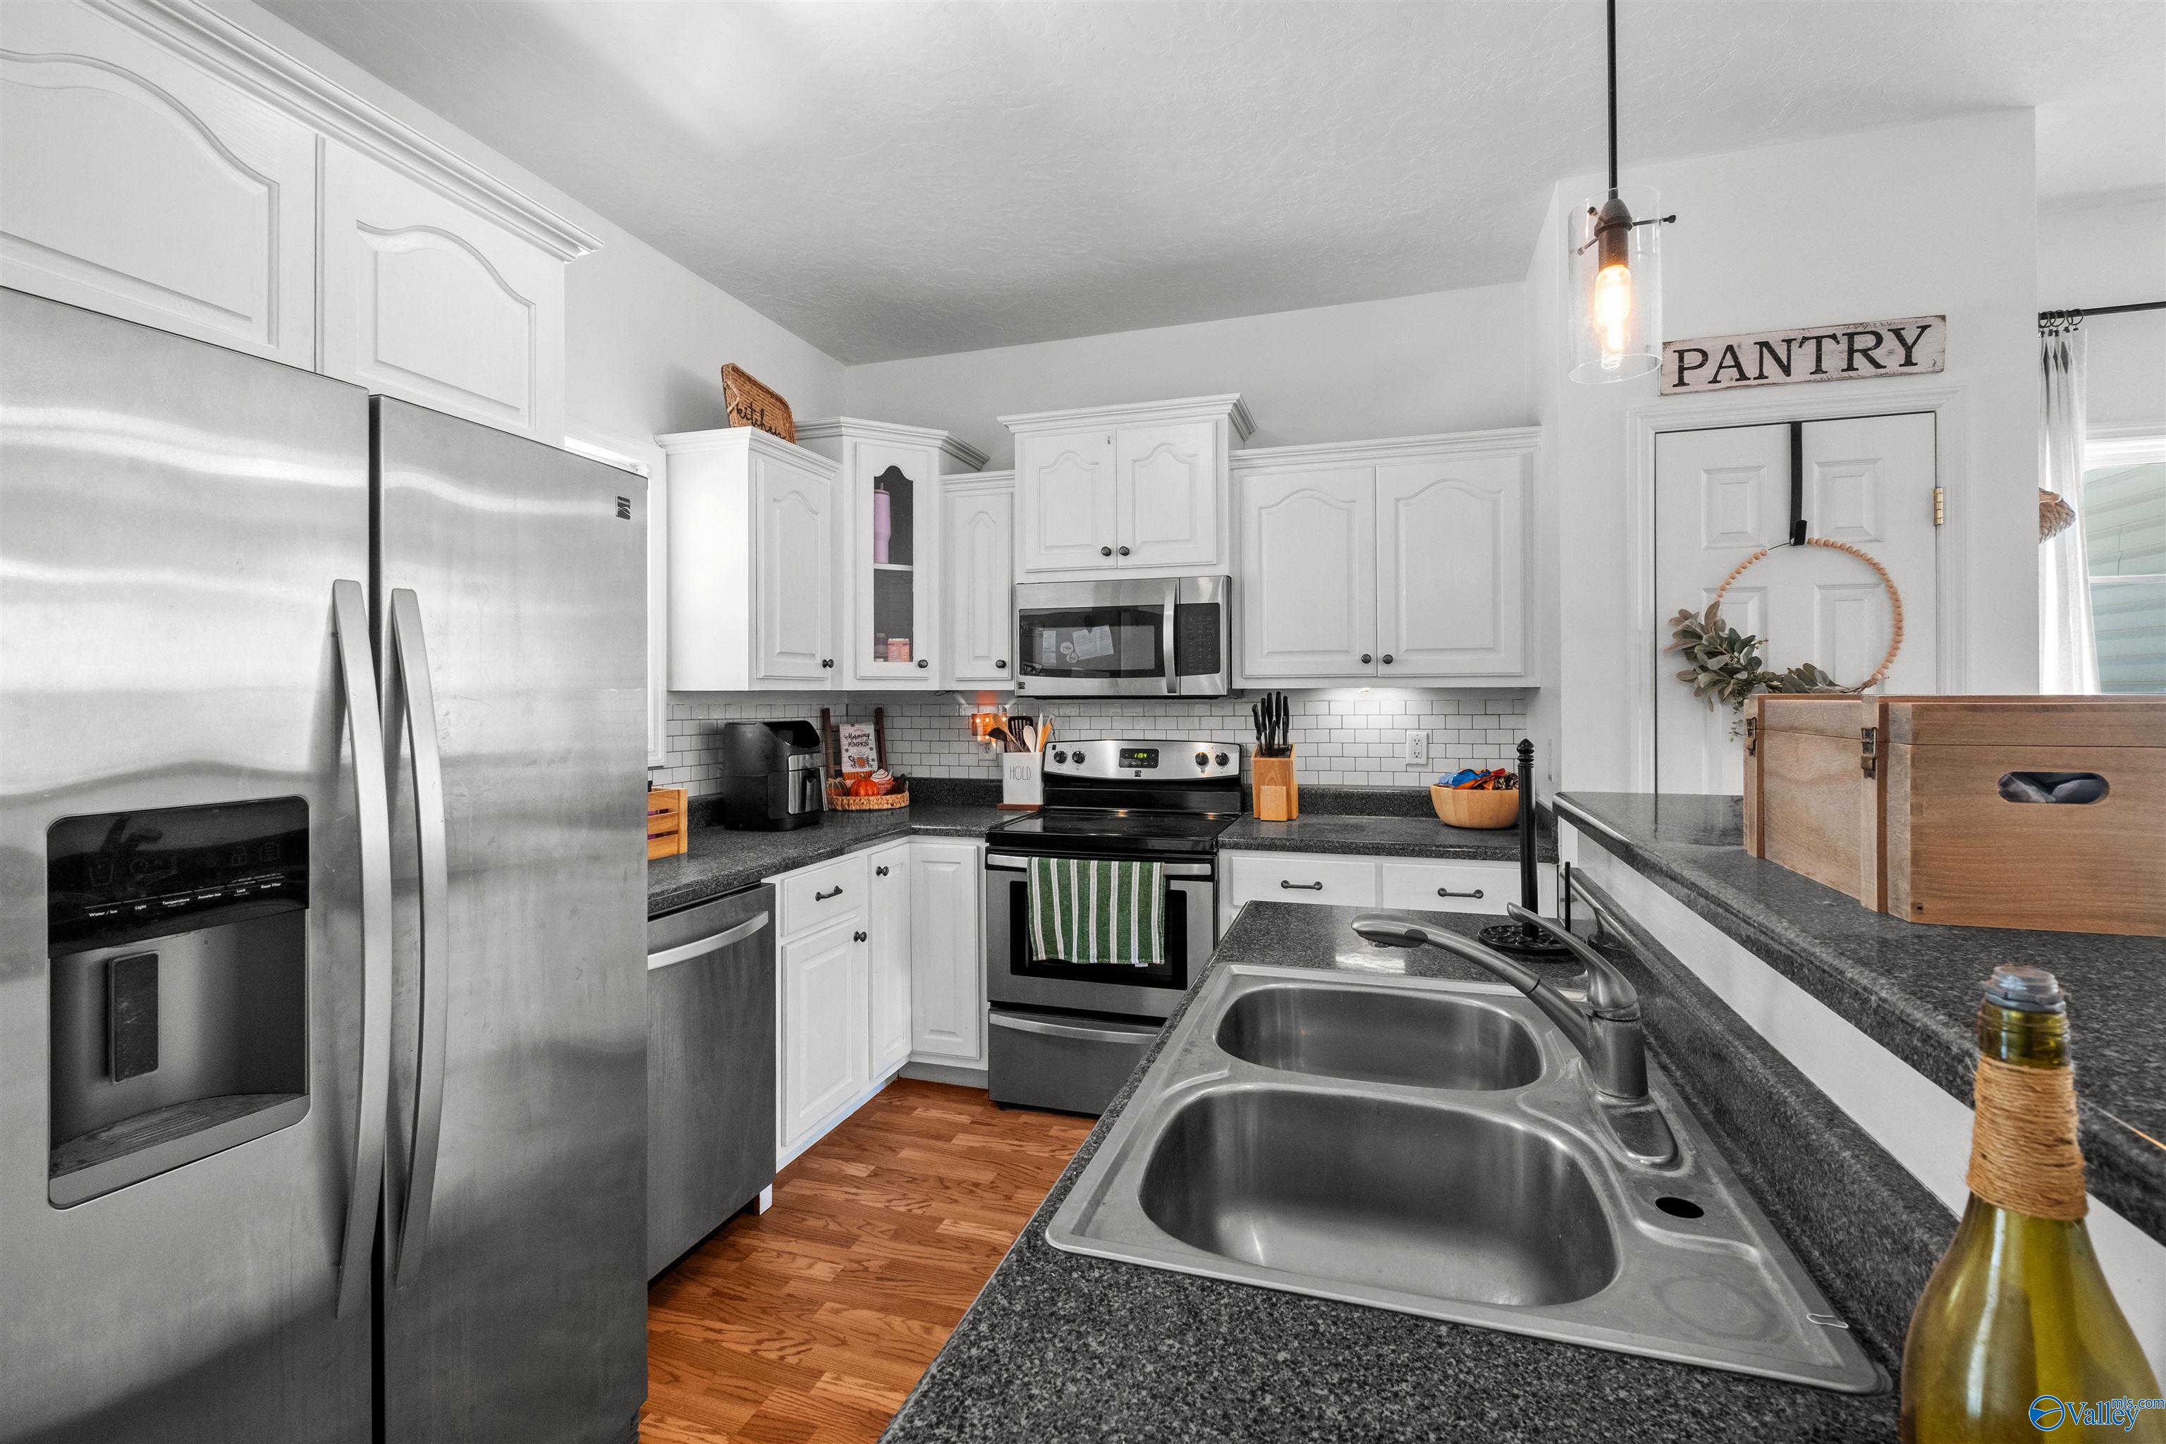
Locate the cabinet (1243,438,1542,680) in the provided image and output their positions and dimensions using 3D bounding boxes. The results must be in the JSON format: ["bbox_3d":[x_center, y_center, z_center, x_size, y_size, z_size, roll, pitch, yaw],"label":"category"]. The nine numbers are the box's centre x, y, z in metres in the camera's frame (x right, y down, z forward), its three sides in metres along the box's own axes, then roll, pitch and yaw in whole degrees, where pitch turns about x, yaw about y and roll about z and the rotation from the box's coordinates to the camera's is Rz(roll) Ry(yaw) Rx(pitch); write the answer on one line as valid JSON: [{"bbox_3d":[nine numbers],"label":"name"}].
[{"bbox_3d":[0.991,-0.504,3.025,0.939,0.790,0.361,0,2,18],"label":"cabinet"}]

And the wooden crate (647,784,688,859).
[{"bbox_3d":[-1.204,0.276,2.294,0.220,0.176,0.300,0,1,17],"label":"wooden crate"}]

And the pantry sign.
[{"bbox_3d":[1.819,-0.929,2.291,0.600,0.139,0.020,0,2,18],"label":"pantry sign"}]

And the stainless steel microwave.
[{"bbox_3d":[0.178,-0.284,3.278,0.760,0.415,0.400,0,1,17],"label":"stainless steel microwave"}]

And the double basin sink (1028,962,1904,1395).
[{"bbox_3d":[0.354,0.496,1.010,0.553,0.195,0.810,0,2,18],"label":"double basin sink"}]

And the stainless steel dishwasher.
[{"bbox_3d":[-1.174,0.827,2.175,0.620,0.820,0.600,0,1,17],"label":"stainless steel dishwasher"}]

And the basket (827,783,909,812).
[{"bbox_3d":[-0.865,0.301,3.628,0.320,0.100,0.250,0,1,-28],"label":"basket"}]

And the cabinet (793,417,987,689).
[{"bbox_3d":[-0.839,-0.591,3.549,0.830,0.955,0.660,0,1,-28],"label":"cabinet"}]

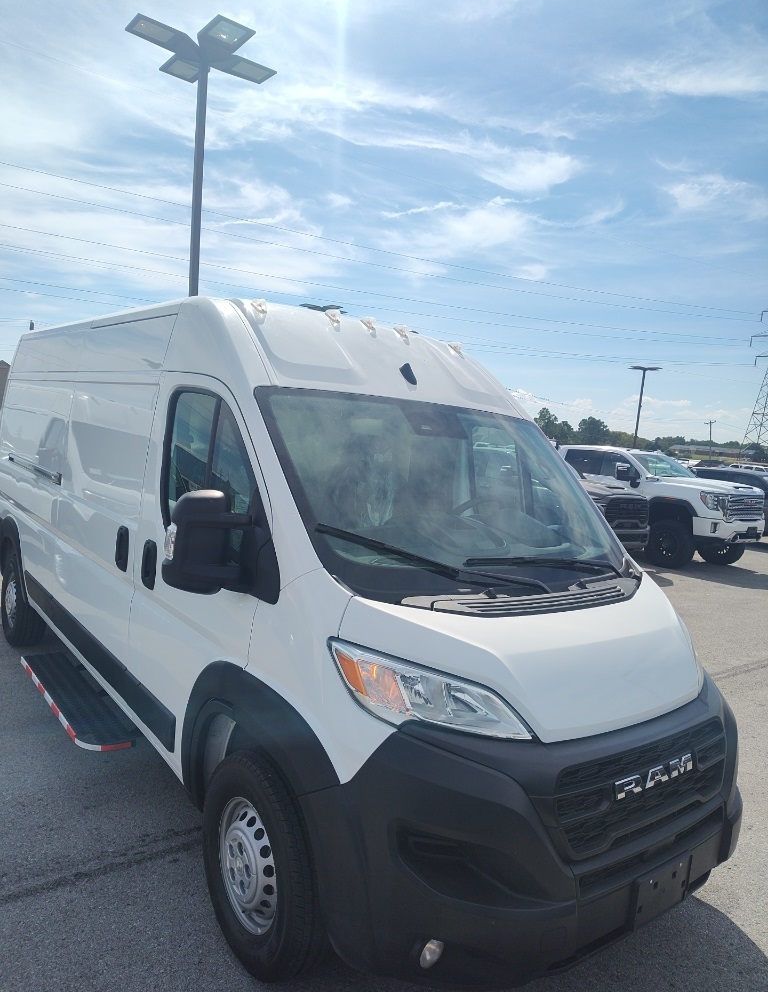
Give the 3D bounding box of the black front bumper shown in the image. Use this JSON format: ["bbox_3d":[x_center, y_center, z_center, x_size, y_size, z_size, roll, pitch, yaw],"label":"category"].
[{"bbox_3d":[0.729,1.203,2.610,2.020,0.880,0.700,1,7,-39],"label":"black front bumper"}]

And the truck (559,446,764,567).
[{"bbox_3d":[5.149,0.000,14.983,2.120,2.170,6.300,2,6,-29],"label":"truck"}]

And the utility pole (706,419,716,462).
[{"bbox_3d":[61.404,-9.206,128.000,2.300,9.811,0.350,5,3,25],"label":"utility pole"}]

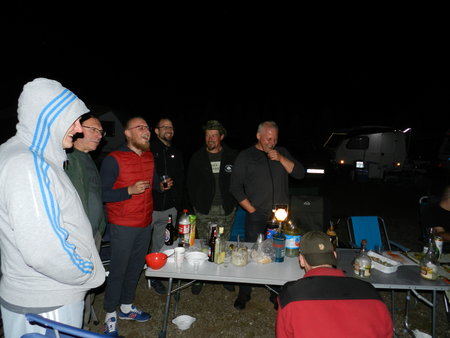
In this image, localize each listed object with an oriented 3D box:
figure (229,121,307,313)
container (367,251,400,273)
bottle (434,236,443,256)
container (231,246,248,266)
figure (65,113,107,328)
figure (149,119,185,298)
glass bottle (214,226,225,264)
[{"bbox_3d":[0.402,0.458,2.970,0.630,1.810,0.460,-2,7,-27],"label":"figure"},{"bbox_3d":[1.195,0.713,2.307,0.130,0.050,0.265,0,7,-12],"label":"container"},{"bbox_3d":[1.772,0.647,2.471,0.062,0.175,0.062,6,8,35],"label":"bottle"},{"bbox_3d":[0.113,0.657,2.254,0.128,0.108,0.128,0,5,0],"label":"container"},{"bbox_3d":[-1.163,0.497,2.360,0.400,1.790,0.540,5,7,28],"label":"figure"},{"bbox_3d":[-0.591,0.383,3.164,0.502,1.793,0.355,-2,5,-24],"label":"figure"},{"bbox_3d":[-0.035,0.575,2.261,0.079,0.266,0.079,0,5,0],"label":"glass bottle"}]

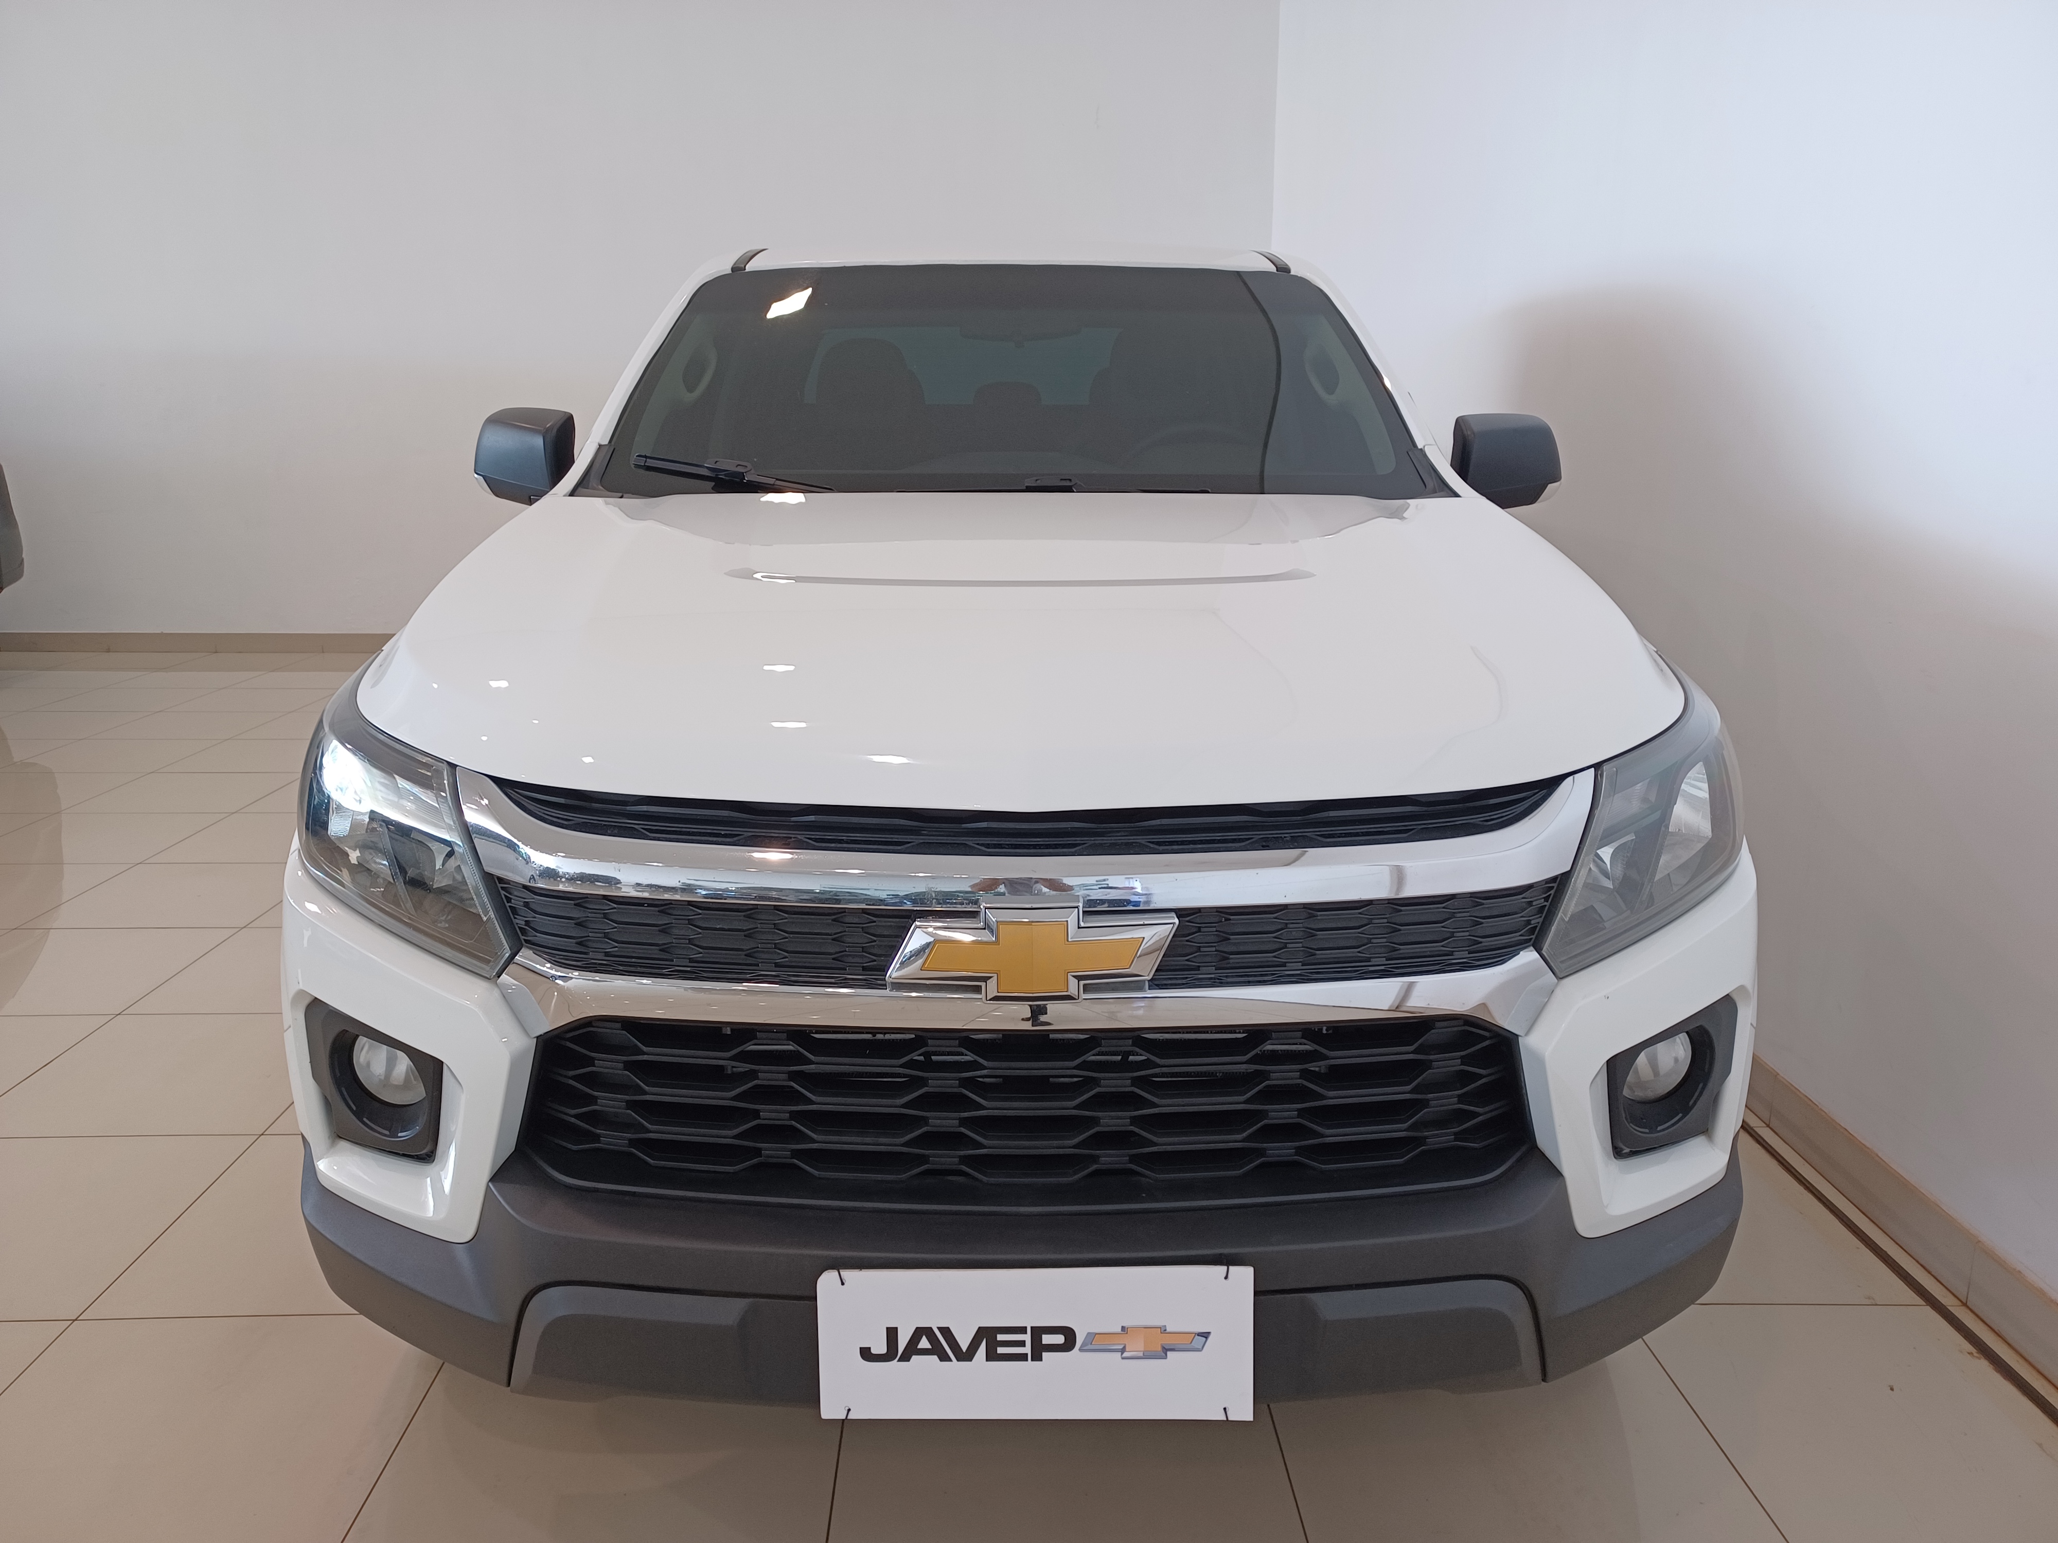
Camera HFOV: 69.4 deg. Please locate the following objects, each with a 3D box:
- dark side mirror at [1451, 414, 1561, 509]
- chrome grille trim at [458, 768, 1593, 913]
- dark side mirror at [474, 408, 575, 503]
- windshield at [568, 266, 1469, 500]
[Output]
[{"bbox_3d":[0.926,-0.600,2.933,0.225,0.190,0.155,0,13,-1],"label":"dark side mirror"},{"bbox_3d":[0.001,0.065,1.429,1.160,0.105,0.220,0,13,-1],"label":"chrome grille trim"},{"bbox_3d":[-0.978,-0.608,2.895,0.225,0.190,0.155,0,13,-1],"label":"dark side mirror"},{"bbox_3d":[-0.027,-0.749,2.983,1.530,0.140,0.860,0,47,-1],"label":"windshield"}]

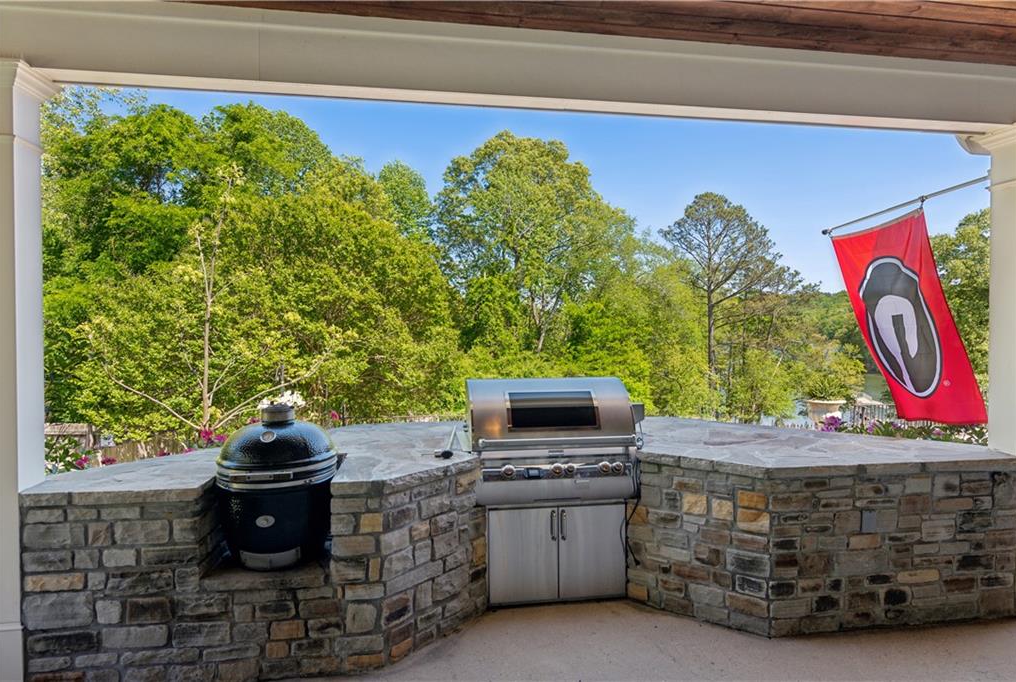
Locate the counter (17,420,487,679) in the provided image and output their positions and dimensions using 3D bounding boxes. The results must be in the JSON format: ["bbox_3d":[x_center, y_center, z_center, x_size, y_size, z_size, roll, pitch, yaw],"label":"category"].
[{"bbox_3d":[-1.186,1.062,3.555,2.053,0.859,1.816,0,1,-9],"label":"counter"}]

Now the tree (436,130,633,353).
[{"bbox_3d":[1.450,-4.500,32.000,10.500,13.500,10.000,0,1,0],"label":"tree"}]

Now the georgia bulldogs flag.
[{"bbox_3d":[2.892,-0.128,4.402,0.118,1.510,0.888,-21,4,-8],"label":"georgia bulldogs flag"}]

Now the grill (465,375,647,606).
[{"bbox_3d":[0.275,0.854,3.538,0.987,1.273,0.711,0,1,-9],"label":"grill"}]

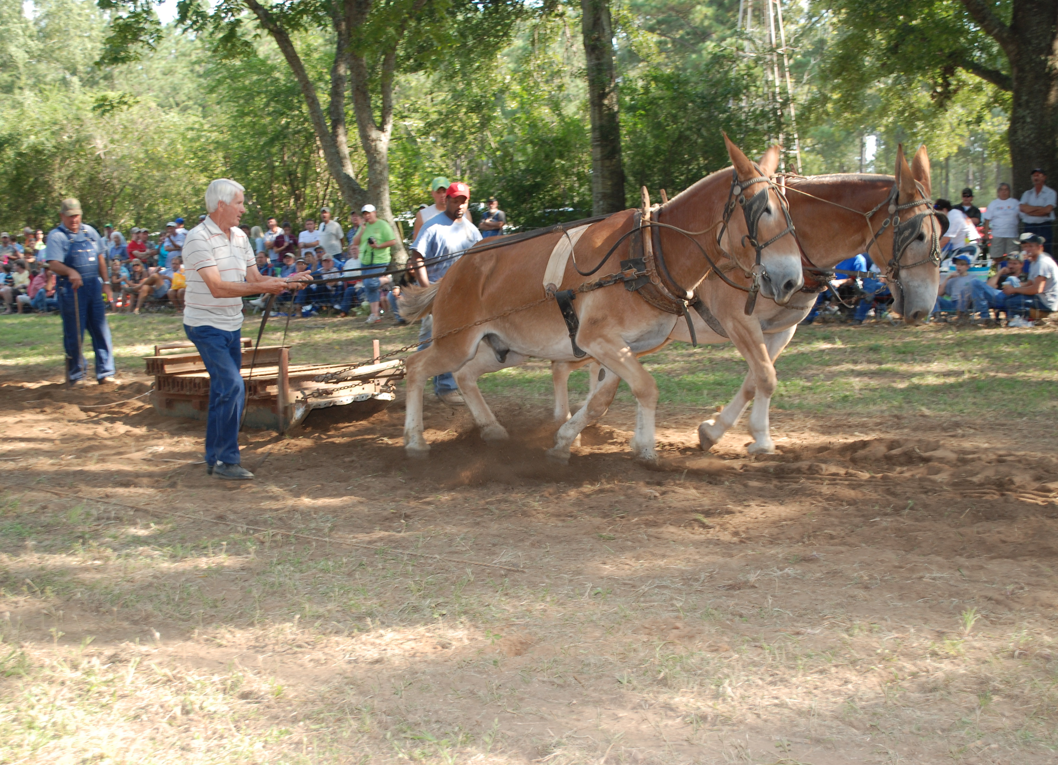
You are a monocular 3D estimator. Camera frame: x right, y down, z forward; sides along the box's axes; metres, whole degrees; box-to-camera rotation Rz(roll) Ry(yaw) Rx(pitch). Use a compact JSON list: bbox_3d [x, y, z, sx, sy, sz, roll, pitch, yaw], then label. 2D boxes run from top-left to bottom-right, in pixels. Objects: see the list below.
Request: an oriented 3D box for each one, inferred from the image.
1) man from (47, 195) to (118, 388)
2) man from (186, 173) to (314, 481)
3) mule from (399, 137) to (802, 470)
[{"bbox_3d":[-4.239,-0.853,14.408,0.440,1.755,0.600,4,9,43],"label":"man"},{"bbox_3d":[-1.657,-0.313,8.908,0.680,1.751,0.540,1,7,21],"label":"man"},{"bbox_3d":[0.393,-0.513,9.452,2.576,1.922,0.680,1,7,19],"label":"mule"}]

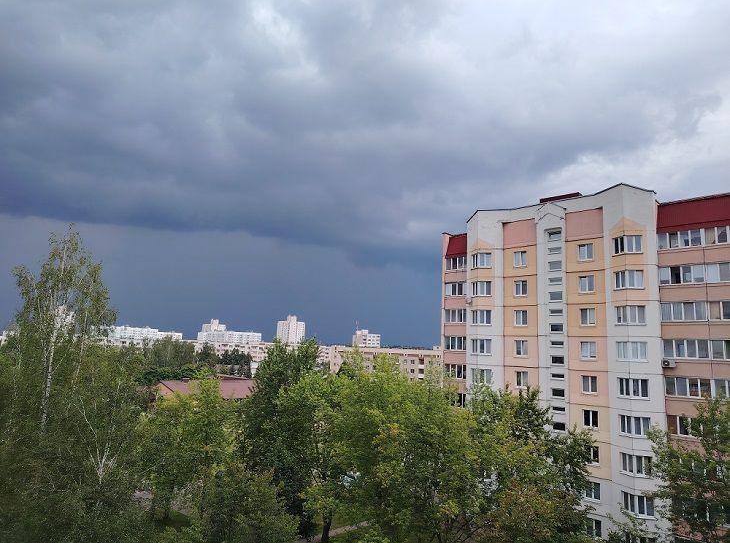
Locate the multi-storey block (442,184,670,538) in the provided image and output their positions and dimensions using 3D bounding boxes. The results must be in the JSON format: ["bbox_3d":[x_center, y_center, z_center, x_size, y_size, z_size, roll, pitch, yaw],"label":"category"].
[{"bbox_3d":[19.124,8.998,48.714,19.900,30.100,13.000,-6,-12,44],"label":"multi-storey block"}]

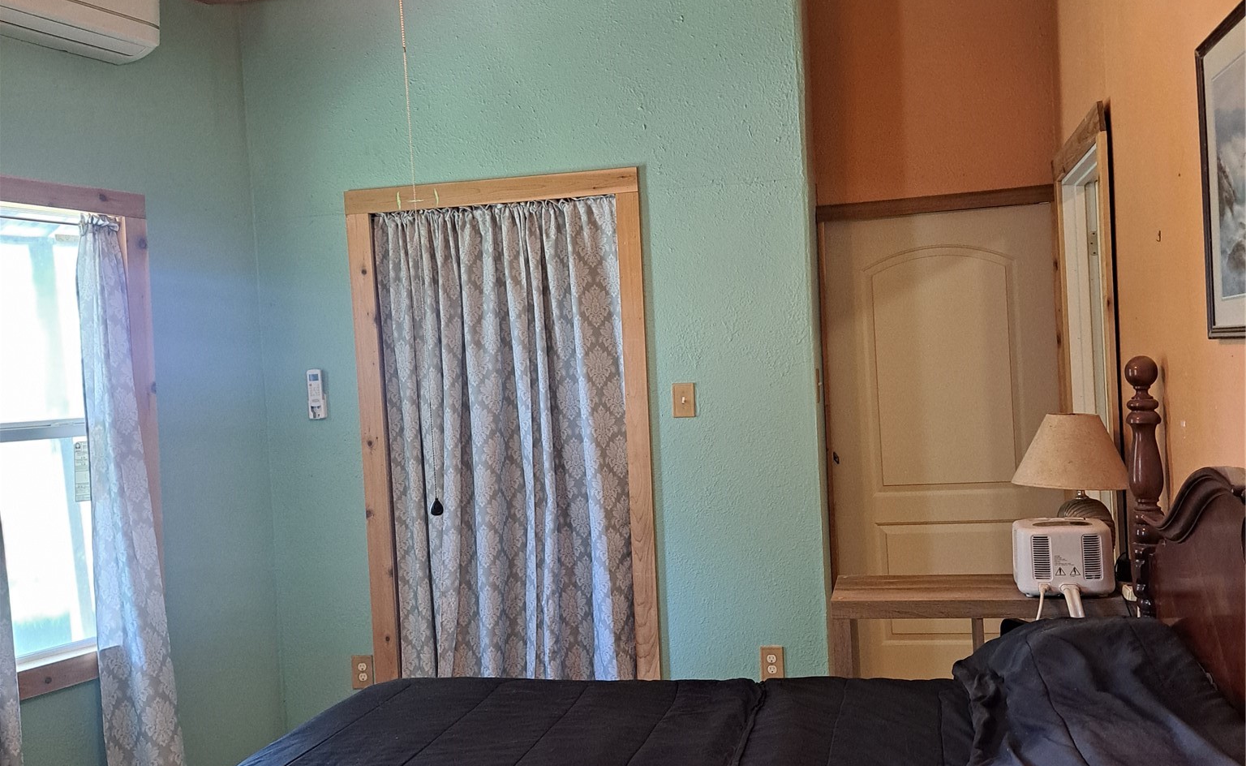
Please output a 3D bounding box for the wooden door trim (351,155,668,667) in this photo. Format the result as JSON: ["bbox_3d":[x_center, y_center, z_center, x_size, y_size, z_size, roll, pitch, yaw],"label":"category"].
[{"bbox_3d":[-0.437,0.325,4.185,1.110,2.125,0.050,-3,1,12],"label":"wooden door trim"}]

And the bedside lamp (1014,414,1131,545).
[{"bbox_3d":[1.199,0.302,3.037,0.288,0.437,0.288,-3,1,12],"label":"bedside lamp"}]

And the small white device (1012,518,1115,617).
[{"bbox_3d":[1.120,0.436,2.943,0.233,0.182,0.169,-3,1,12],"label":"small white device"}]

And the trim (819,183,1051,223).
[{"bbox_3d":[1.214,-0.702,4.518,0.893,0.072,0.030,-3,1,12],"label":"trim"}]

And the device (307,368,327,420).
[{"bbox_3d":[-1.140,0.044,4.301,0.060,0.185,0.030,-3,1,12],"label":"device"}]

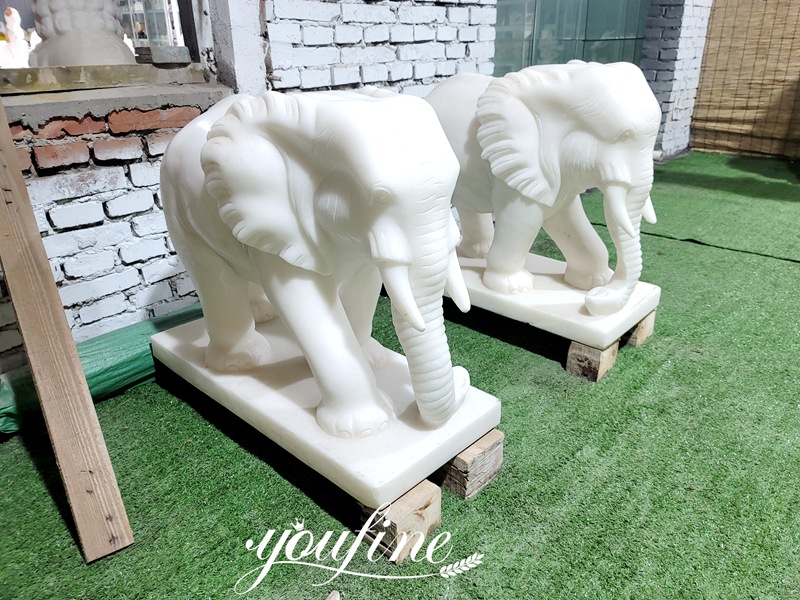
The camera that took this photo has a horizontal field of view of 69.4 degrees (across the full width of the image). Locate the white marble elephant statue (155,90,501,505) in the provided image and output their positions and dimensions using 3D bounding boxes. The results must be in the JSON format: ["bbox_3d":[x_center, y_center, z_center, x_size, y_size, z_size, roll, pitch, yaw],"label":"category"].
[{"bbox_3d":[-0.200,-0.102,1.148,0.773,0.620,0.345,20,32,39],"label":"white marble elephant statue"}]

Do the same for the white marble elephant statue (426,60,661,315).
[{"bbox_3d":[0.343,-0.342,1.599,0.720,0.585,0.315,20,32,39],"label":"white marble elephant statue"}]

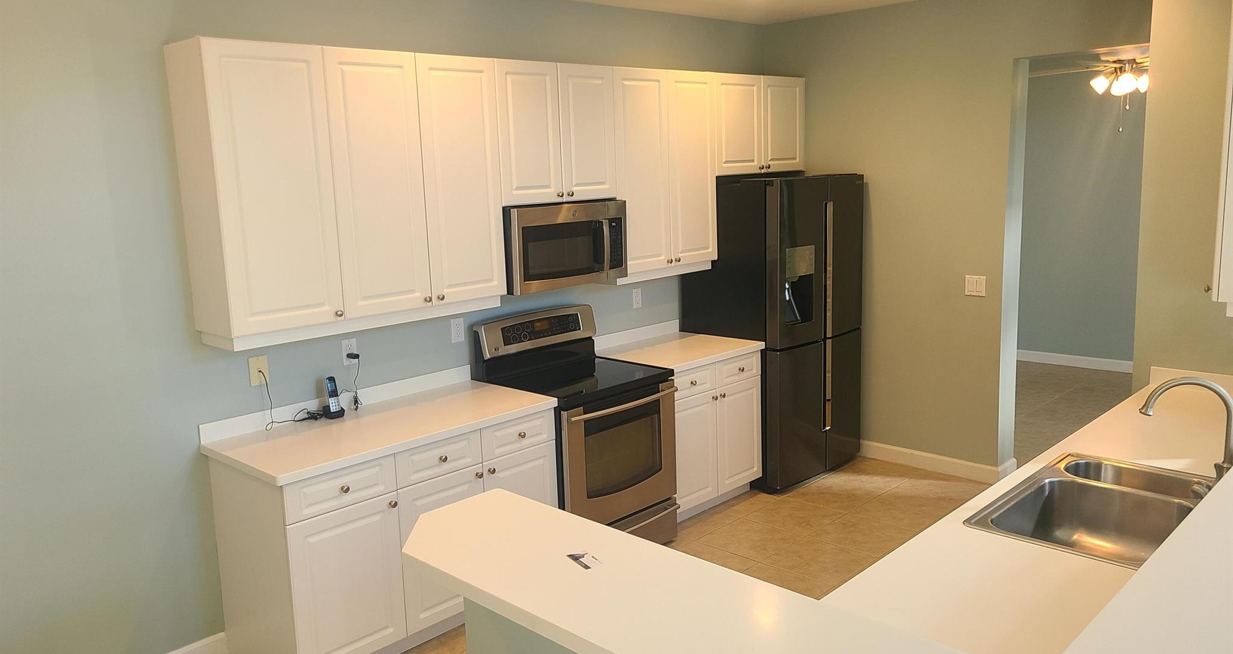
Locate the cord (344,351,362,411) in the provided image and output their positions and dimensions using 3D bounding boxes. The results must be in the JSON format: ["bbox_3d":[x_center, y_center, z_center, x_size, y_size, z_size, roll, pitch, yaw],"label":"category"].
[{"bbox_3d":[-1.152,0.238,4.073,0.075,0.250,0.065,8,14,43],"label":"cord"}]

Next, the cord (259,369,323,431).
[{"bbox_3d":[-1.357,0.284,3.863,0.085,0.247,0.260,8,14,43],"label":"cord"}]

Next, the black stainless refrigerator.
[{"bbox_3d":[0.988,-0.007,5.772,0.765,1.828,0.912,8,14,43],"label":"black stainless refrigerator"}]

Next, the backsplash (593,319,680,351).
[{"bbox_3d":[0.106,0.046,5.422,0.020,0.076,0.798,8,14,43],"label":"backsplash"}]

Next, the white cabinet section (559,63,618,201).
[{"bbox_3d":[-0.257,-0.972,4.680,0.332,0.653,0.371,8,14,43],"label":"white cabinet section"}]

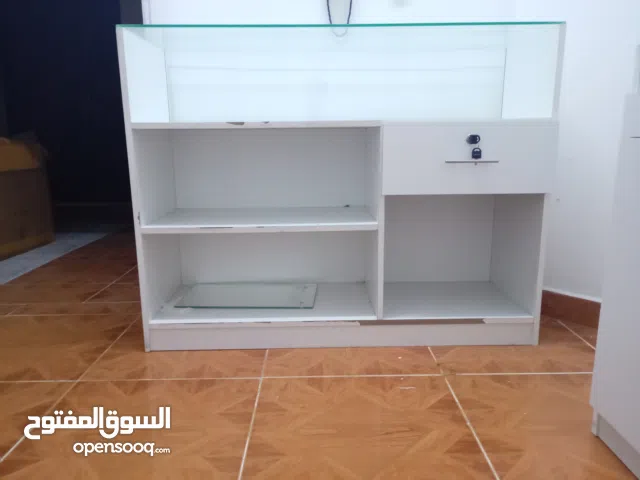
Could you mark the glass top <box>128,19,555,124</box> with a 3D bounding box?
[{"bbox_3d":[0.059,-0.482,1.403,1.168,0.241,0.361,-1,12,-1],"label":"glass top"}]

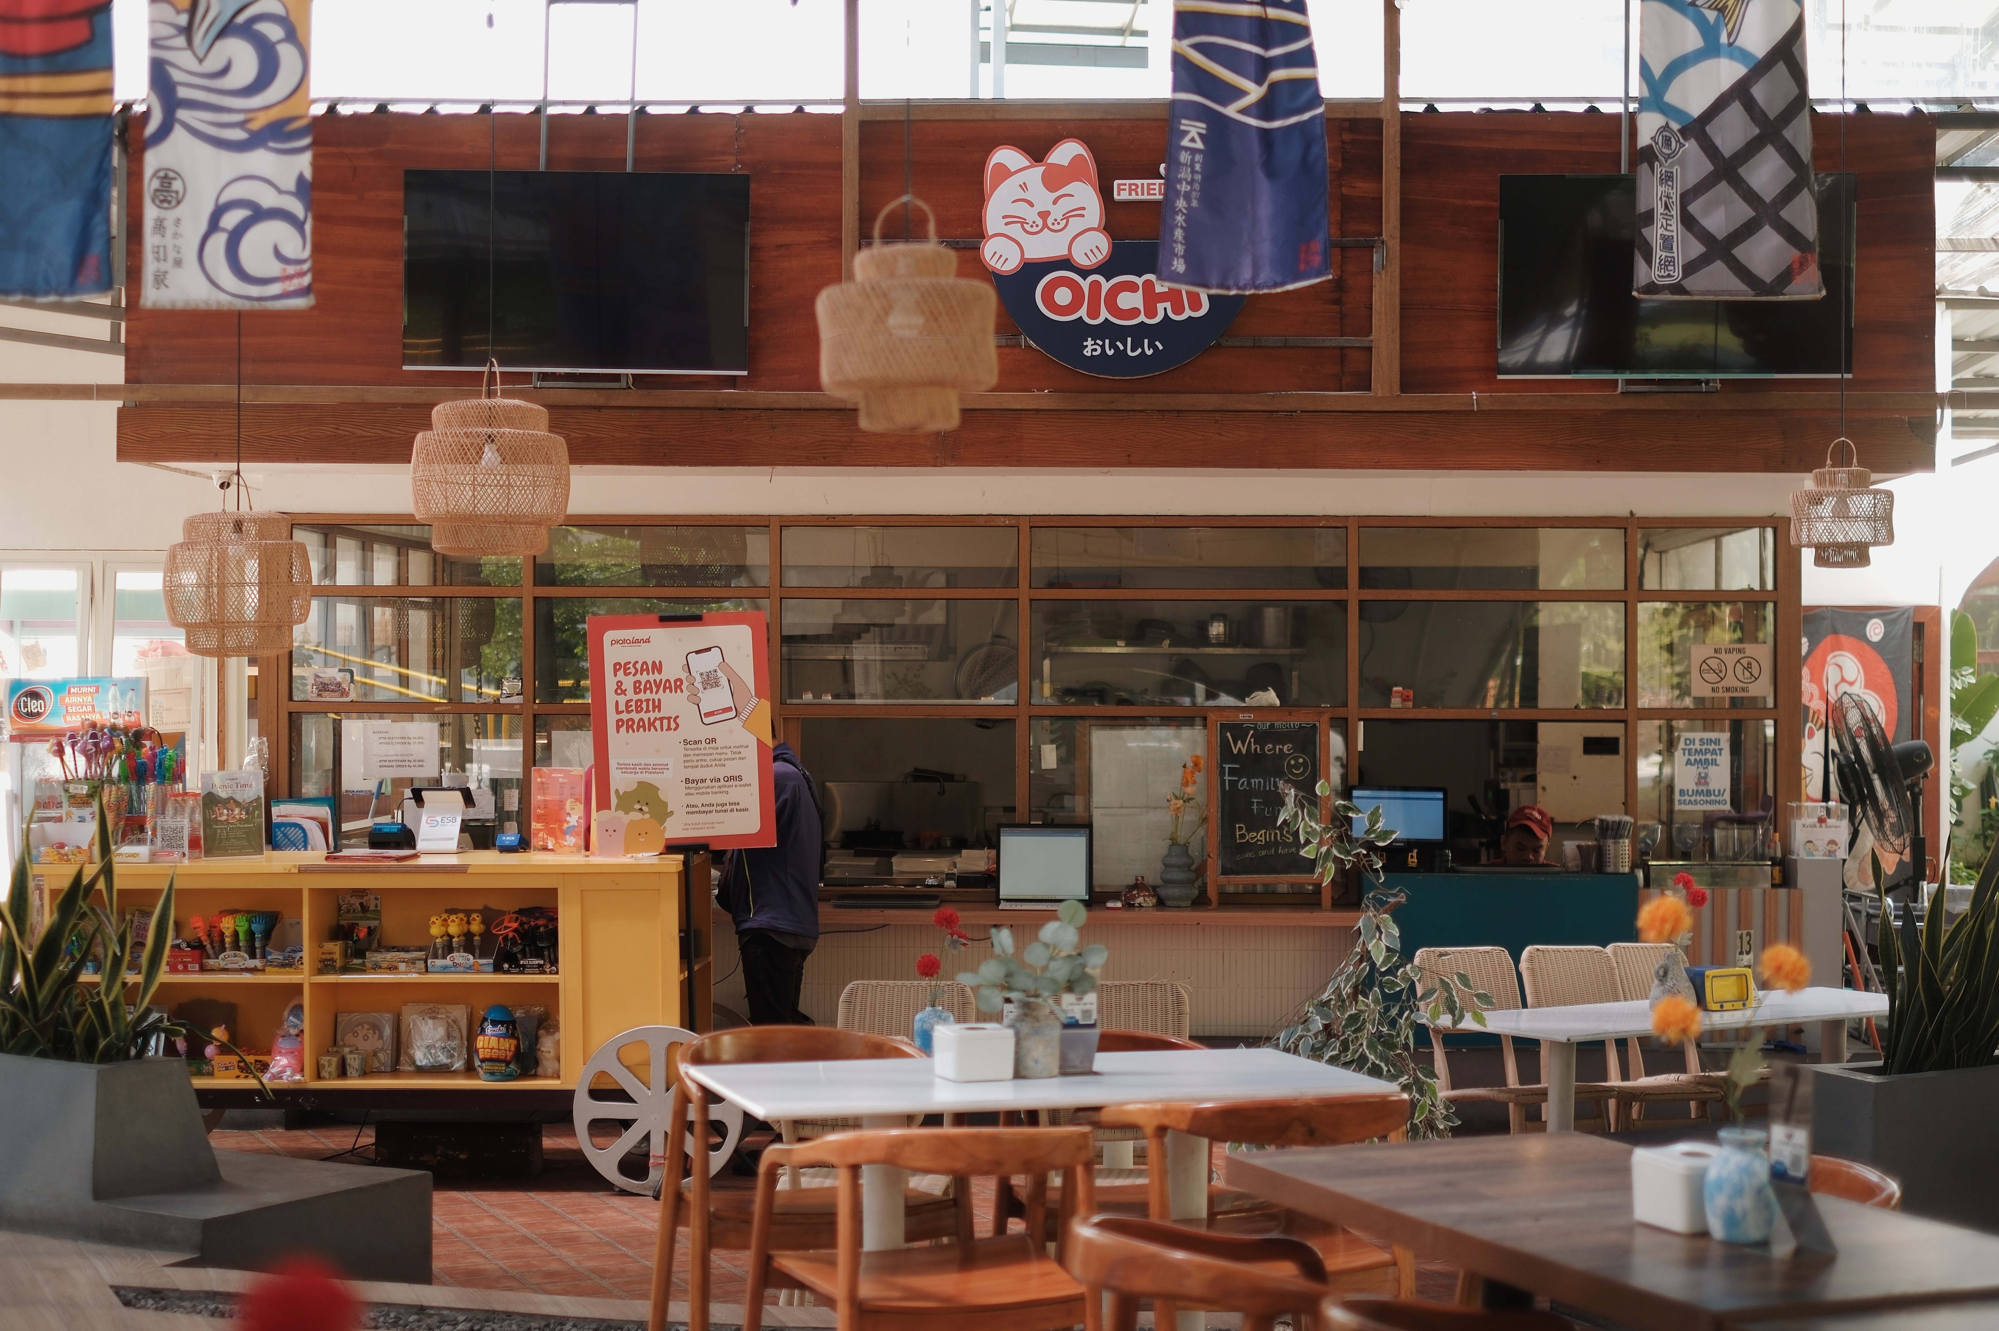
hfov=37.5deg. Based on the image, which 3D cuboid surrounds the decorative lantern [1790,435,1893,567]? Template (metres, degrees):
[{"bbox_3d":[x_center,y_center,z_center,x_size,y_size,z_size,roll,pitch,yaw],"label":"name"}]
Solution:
[{"bbox_3d":[2.536,-0.489,8.850,0.315,0.396,0.315,0,0,0],"label":"decorative lantern"}]

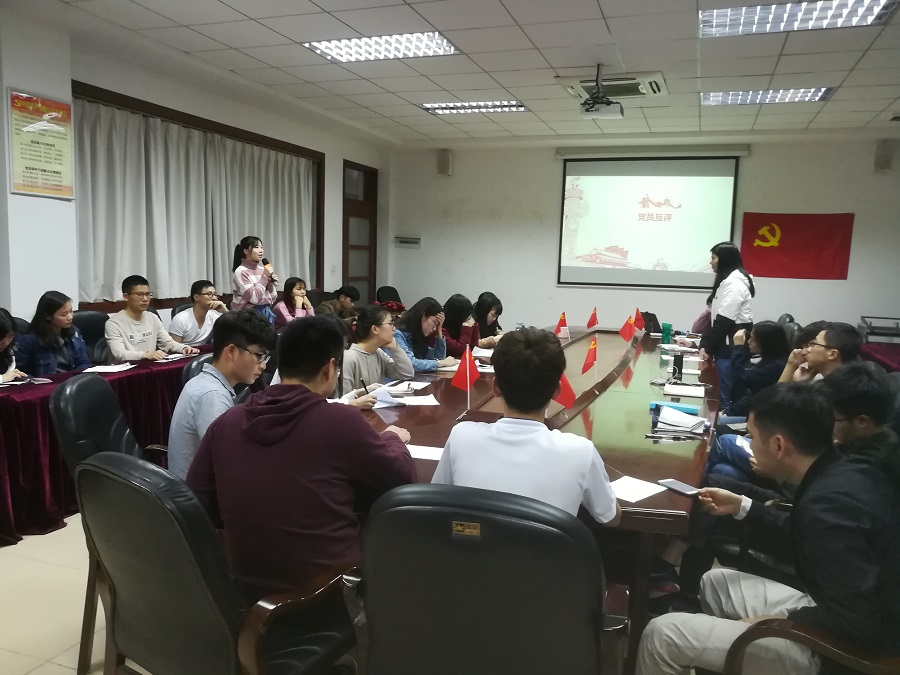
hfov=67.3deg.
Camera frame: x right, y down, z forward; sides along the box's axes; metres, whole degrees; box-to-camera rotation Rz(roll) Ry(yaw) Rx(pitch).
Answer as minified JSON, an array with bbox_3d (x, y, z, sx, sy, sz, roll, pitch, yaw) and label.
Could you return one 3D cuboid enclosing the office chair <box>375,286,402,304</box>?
[{"bbox_3d":[-0.635,-0.138,8.908,0.650,1.040,0.600,4,8,15],"label":"office chair"}]

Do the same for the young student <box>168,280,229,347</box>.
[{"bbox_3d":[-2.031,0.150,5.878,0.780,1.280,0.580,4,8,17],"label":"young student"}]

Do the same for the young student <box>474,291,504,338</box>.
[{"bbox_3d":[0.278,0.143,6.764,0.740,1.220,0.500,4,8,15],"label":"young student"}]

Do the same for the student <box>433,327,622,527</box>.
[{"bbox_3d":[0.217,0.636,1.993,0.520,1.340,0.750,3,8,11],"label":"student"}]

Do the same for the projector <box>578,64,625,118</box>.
[{"bbox_3d":[1.293,-2.088,5.705,0.340,0.420,0.290,5,8,20],"label":"projector"}]

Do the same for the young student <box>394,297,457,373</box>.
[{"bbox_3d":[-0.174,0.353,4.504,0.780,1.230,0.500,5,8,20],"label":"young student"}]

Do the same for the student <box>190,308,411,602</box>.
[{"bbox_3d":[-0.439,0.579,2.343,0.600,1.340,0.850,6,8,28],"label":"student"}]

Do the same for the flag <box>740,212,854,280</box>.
[{"bbox_3d":[4.621,-1.235,9.085,1.350,0.870,0.030,5,8,20],"label":"flag"}]

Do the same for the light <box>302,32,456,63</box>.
[{"bbox_3d":[-0.539,-2.358,5.456,1.200,0.090,0.600,5,8,20],"label":"light"}]

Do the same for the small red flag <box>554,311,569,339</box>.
[{"bbox_3d":[1.028,-0.105,6.180,0.150,0.270,0.060,3,7,9],"label":"small red flag"}]

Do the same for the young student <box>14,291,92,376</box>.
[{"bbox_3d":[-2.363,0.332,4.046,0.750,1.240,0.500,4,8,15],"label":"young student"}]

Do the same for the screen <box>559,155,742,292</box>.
[{"bbox_3d":[2.547,-1.487,8.913,2.250,1.730,0.050,5,8,20],"label":"screen"}]

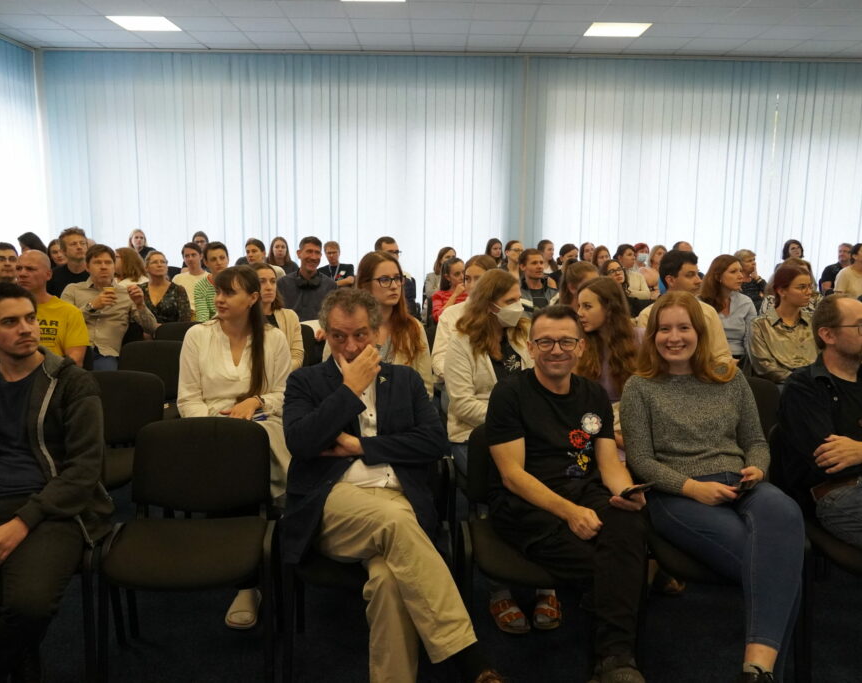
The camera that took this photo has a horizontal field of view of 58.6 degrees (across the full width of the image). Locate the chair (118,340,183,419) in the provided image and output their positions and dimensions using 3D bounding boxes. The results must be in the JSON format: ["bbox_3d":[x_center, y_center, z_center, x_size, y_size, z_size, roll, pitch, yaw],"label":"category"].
[{"bbox_3d":[-1.480,0.426,4.159,0.540,0.820,0.580,0,9,-5],"label":"chair"}]

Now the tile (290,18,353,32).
[{"bbox_3d":[-1.100,-3.220,7.798,0.600,0.020,0.600,1,9,0],"label":"tile"}]

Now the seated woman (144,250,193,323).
[{"bbox_3d":[-1.984,-0.008,5.484,0.520,1.250,0.780,-2,9,-14],"label":"seated woman"}]

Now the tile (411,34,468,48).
[{"bbox_3d":[0.096,-3.296,8.403,0.600,0.020,0.600,1,9,0],"label":"tile"}]

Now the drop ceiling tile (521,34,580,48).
[{"bbox_3d":[1.294,-3.290,8.415,0.600,0.025,0.600,1,9,0],"label":"drop ceiling tile"}]

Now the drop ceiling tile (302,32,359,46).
[{"bbox_3d":[-1.104,-3.313,8.403,0.600,0.020,0.600,1,9,0],"label":"drop ceiling tile"}]

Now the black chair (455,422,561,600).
[{"bbox_3d":[0.362,0.699,2.467,0.540,0.820,0.550,0,9,-4],"label":"black chair"}]

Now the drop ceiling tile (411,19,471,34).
[{"bbox_3d":[0.100,-3.201,7.790,0.600,0.020,0.600,1,9,0],"label":"drop ceiling tile"}]

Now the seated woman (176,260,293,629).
[{"bbox_3d":[-0.741,0.361,2.997,0.500,1.290,0.760,-1,9,-12],"label":"seated woman"}]

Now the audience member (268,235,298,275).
[{"bbox_3d":[-1.606,-0.437,8.055,0.480,1.289,0.800,1,9,0],"label":"audience member"}]

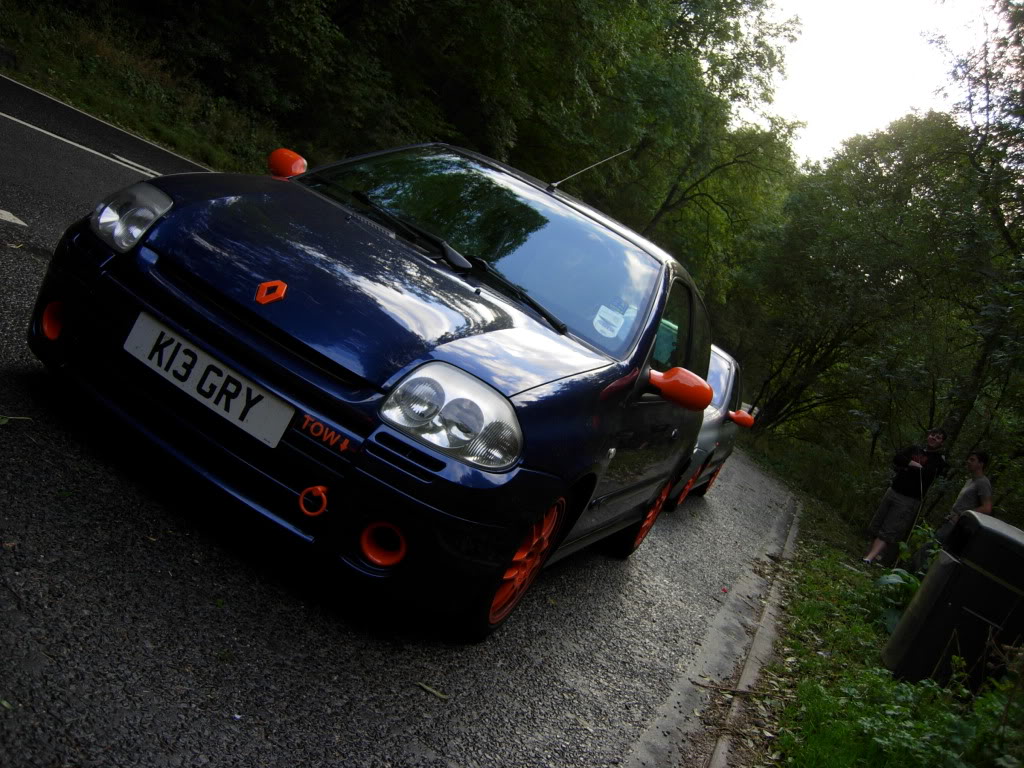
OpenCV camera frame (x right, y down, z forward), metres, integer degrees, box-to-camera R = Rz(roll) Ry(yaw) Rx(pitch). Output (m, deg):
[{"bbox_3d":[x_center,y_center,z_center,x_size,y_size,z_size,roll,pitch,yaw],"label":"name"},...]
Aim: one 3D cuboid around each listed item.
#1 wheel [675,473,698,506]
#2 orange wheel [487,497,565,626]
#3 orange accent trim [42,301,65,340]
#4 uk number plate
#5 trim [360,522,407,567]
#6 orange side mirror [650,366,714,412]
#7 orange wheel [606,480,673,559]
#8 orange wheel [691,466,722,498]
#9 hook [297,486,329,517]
[{"bbox_3d":[1.418,0.760,8.803,0.190,0.560,0.560,30,5,15],"label":"wheel"},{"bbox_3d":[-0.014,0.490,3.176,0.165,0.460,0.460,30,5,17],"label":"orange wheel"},{"bbox_3d":[-1.258,-0.174,2.951,0.110,0.110,0.060,31,5,27],"label":"orange accent trim"},{"bbox_3d":[-0.761,-0.013,2.665,0.520,0.111,0.015,30,5,17],"label":"uk number plate"},{"bbox_3d":[-0.307,0.387,2.595,0.110,0.110,0.060,29,5,10],"label":"trim"},{"bbox_3d":[0.571,0.006,3.589,0.225,0.135,0.135,30,5,17],"label":"orange side mirror"},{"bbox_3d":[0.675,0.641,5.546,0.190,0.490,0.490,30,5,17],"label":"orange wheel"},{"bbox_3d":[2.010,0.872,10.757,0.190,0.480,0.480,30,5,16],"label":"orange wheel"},{"bbox_3d":[-0.480,0.282,2.583,0.065,0.082,0.040,30,5,17],"label":"hook"}]

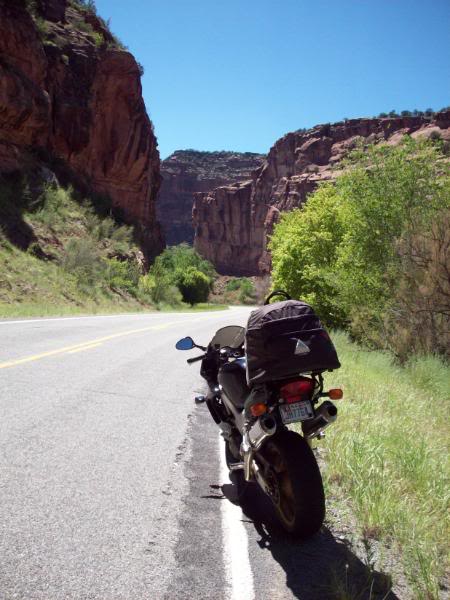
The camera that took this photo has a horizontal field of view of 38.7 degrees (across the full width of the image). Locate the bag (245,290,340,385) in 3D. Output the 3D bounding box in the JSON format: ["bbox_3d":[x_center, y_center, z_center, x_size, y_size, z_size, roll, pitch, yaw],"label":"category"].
[{"bbox_3d":[0.336,0.202,3.450,0.470,0.400,0.310,-11,3,-13],"label":"bag"}]

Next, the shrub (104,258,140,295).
[{"bbox_3d":[-7.352,-1.686,46.000,2.600,2.500,2.400,1,1,0],"label":"shrub"}]

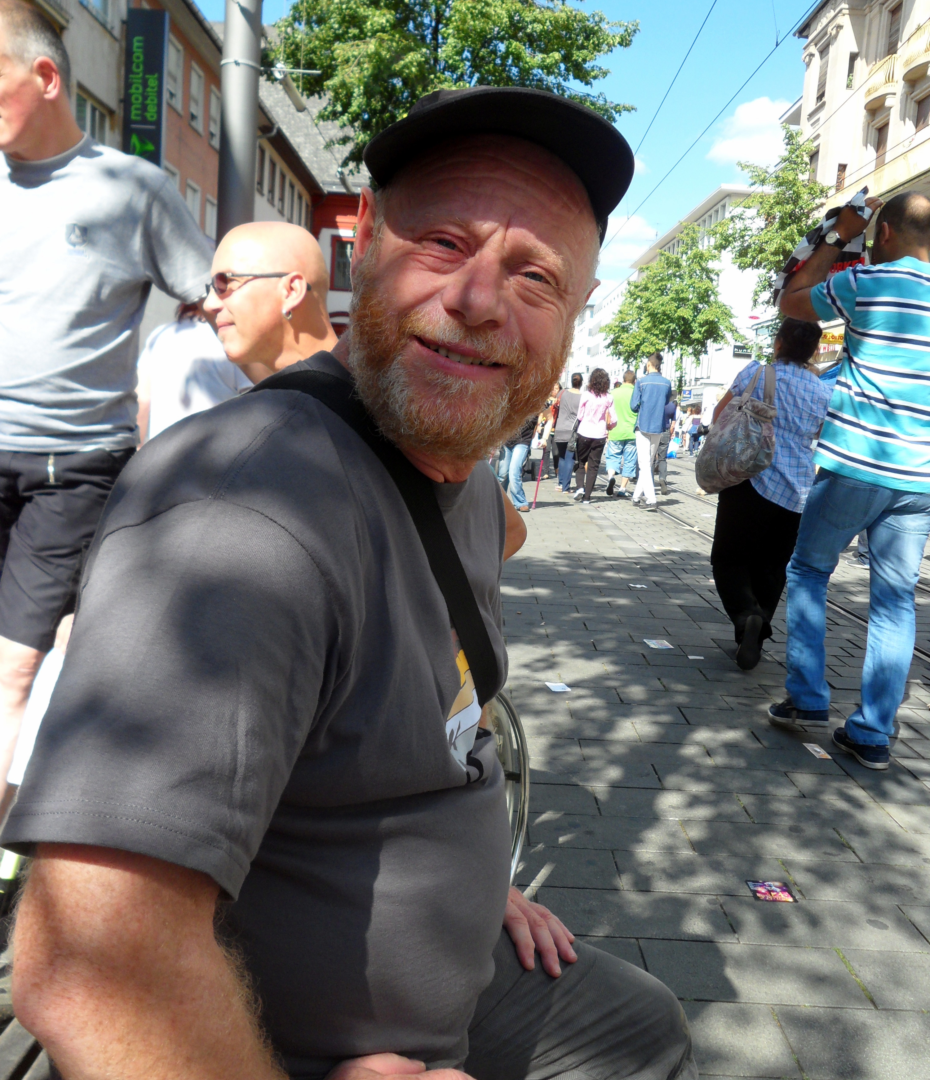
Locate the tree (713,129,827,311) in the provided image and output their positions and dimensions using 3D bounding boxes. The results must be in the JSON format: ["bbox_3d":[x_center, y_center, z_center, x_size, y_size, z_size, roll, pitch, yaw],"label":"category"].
[{"bbox_3d":[7.776,-6.070,24.000,3.300,8.300,3.300,3,8,0],"label":"tree"}]

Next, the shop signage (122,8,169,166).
[{"bbox_3d":[-6.115,-8.514,18.500,0.730,3.150,0.190,3,8,0],"label":"shop signage"}]

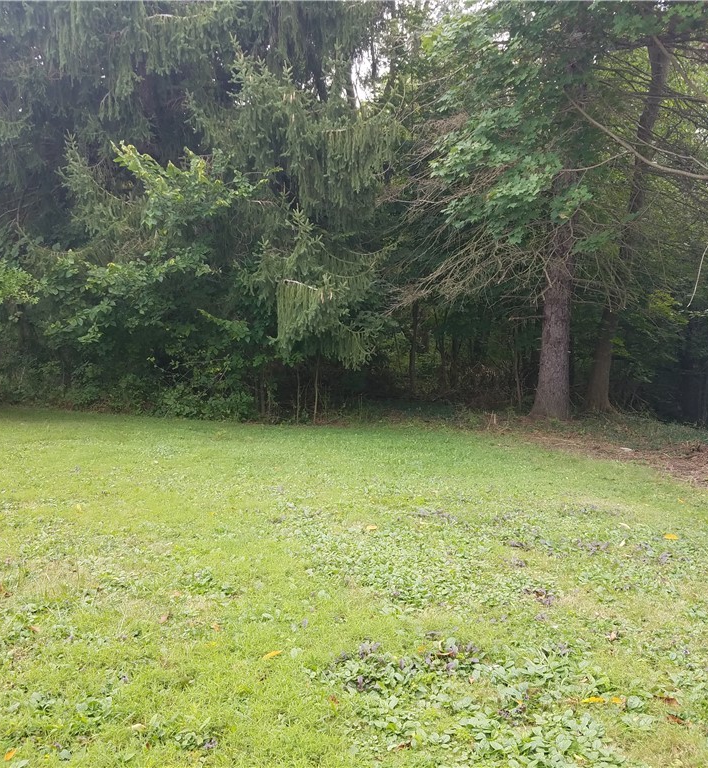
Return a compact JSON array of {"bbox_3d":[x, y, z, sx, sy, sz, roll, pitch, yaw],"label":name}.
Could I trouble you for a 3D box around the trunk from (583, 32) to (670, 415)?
[{"bbox_3d":[3.448,-1.929,9.729,0.380,4.670,0.380,9,8,18],"label":"trunk"}]

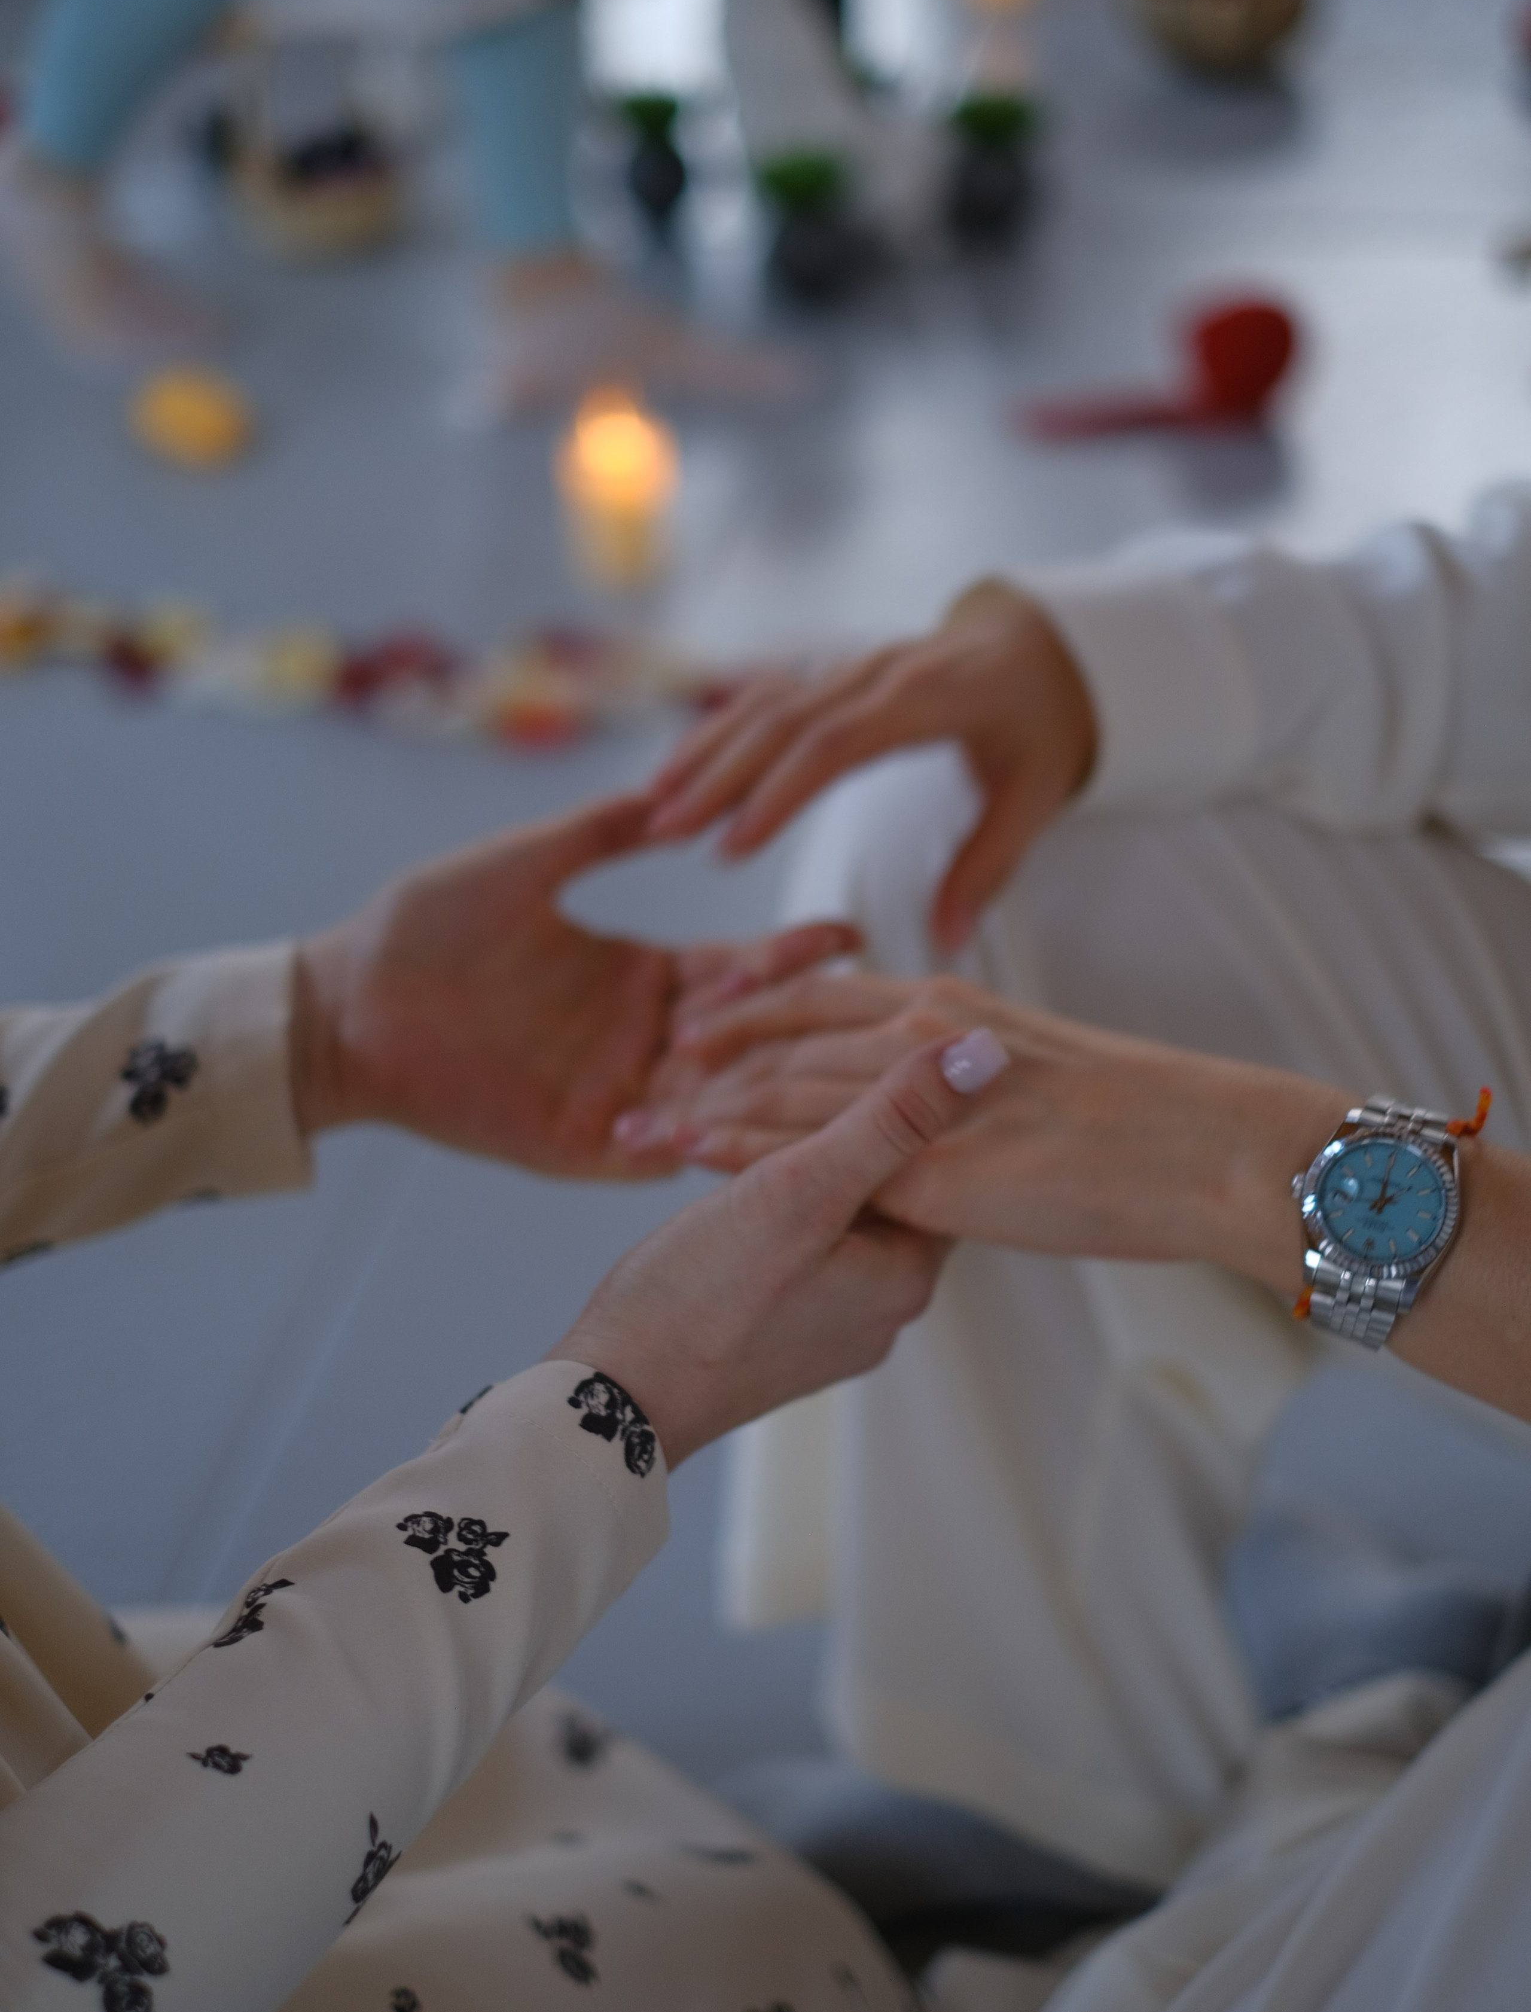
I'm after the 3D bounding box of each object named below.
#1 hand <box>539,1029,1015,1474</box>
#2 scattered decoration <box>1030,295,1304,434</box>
[{"bbox_3d":[0.005,0.056,0.800,0.140,0.068,0.075,-42,11,-18],"label":"hand"},{"bbox_3d":[0.300,-0.490,2.581,0.195,0.080,0.100,0,27,0],"label":"scattered decoration"}]

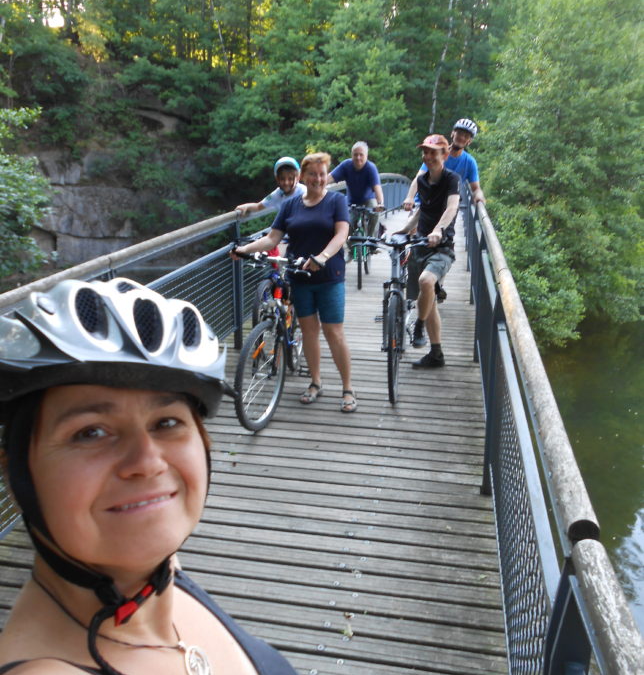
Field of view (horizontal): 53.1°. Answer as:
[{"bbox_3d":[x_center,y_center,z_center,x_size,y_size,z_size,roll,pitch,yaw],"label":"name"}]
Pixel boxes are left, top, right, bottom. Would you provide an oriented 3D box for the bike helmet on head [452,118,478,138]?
[{"bbox_3d":[1.335,-1.939,6.000,0.210,0.155,0.270,24,22,12],"label":"bike helmet on head"}]

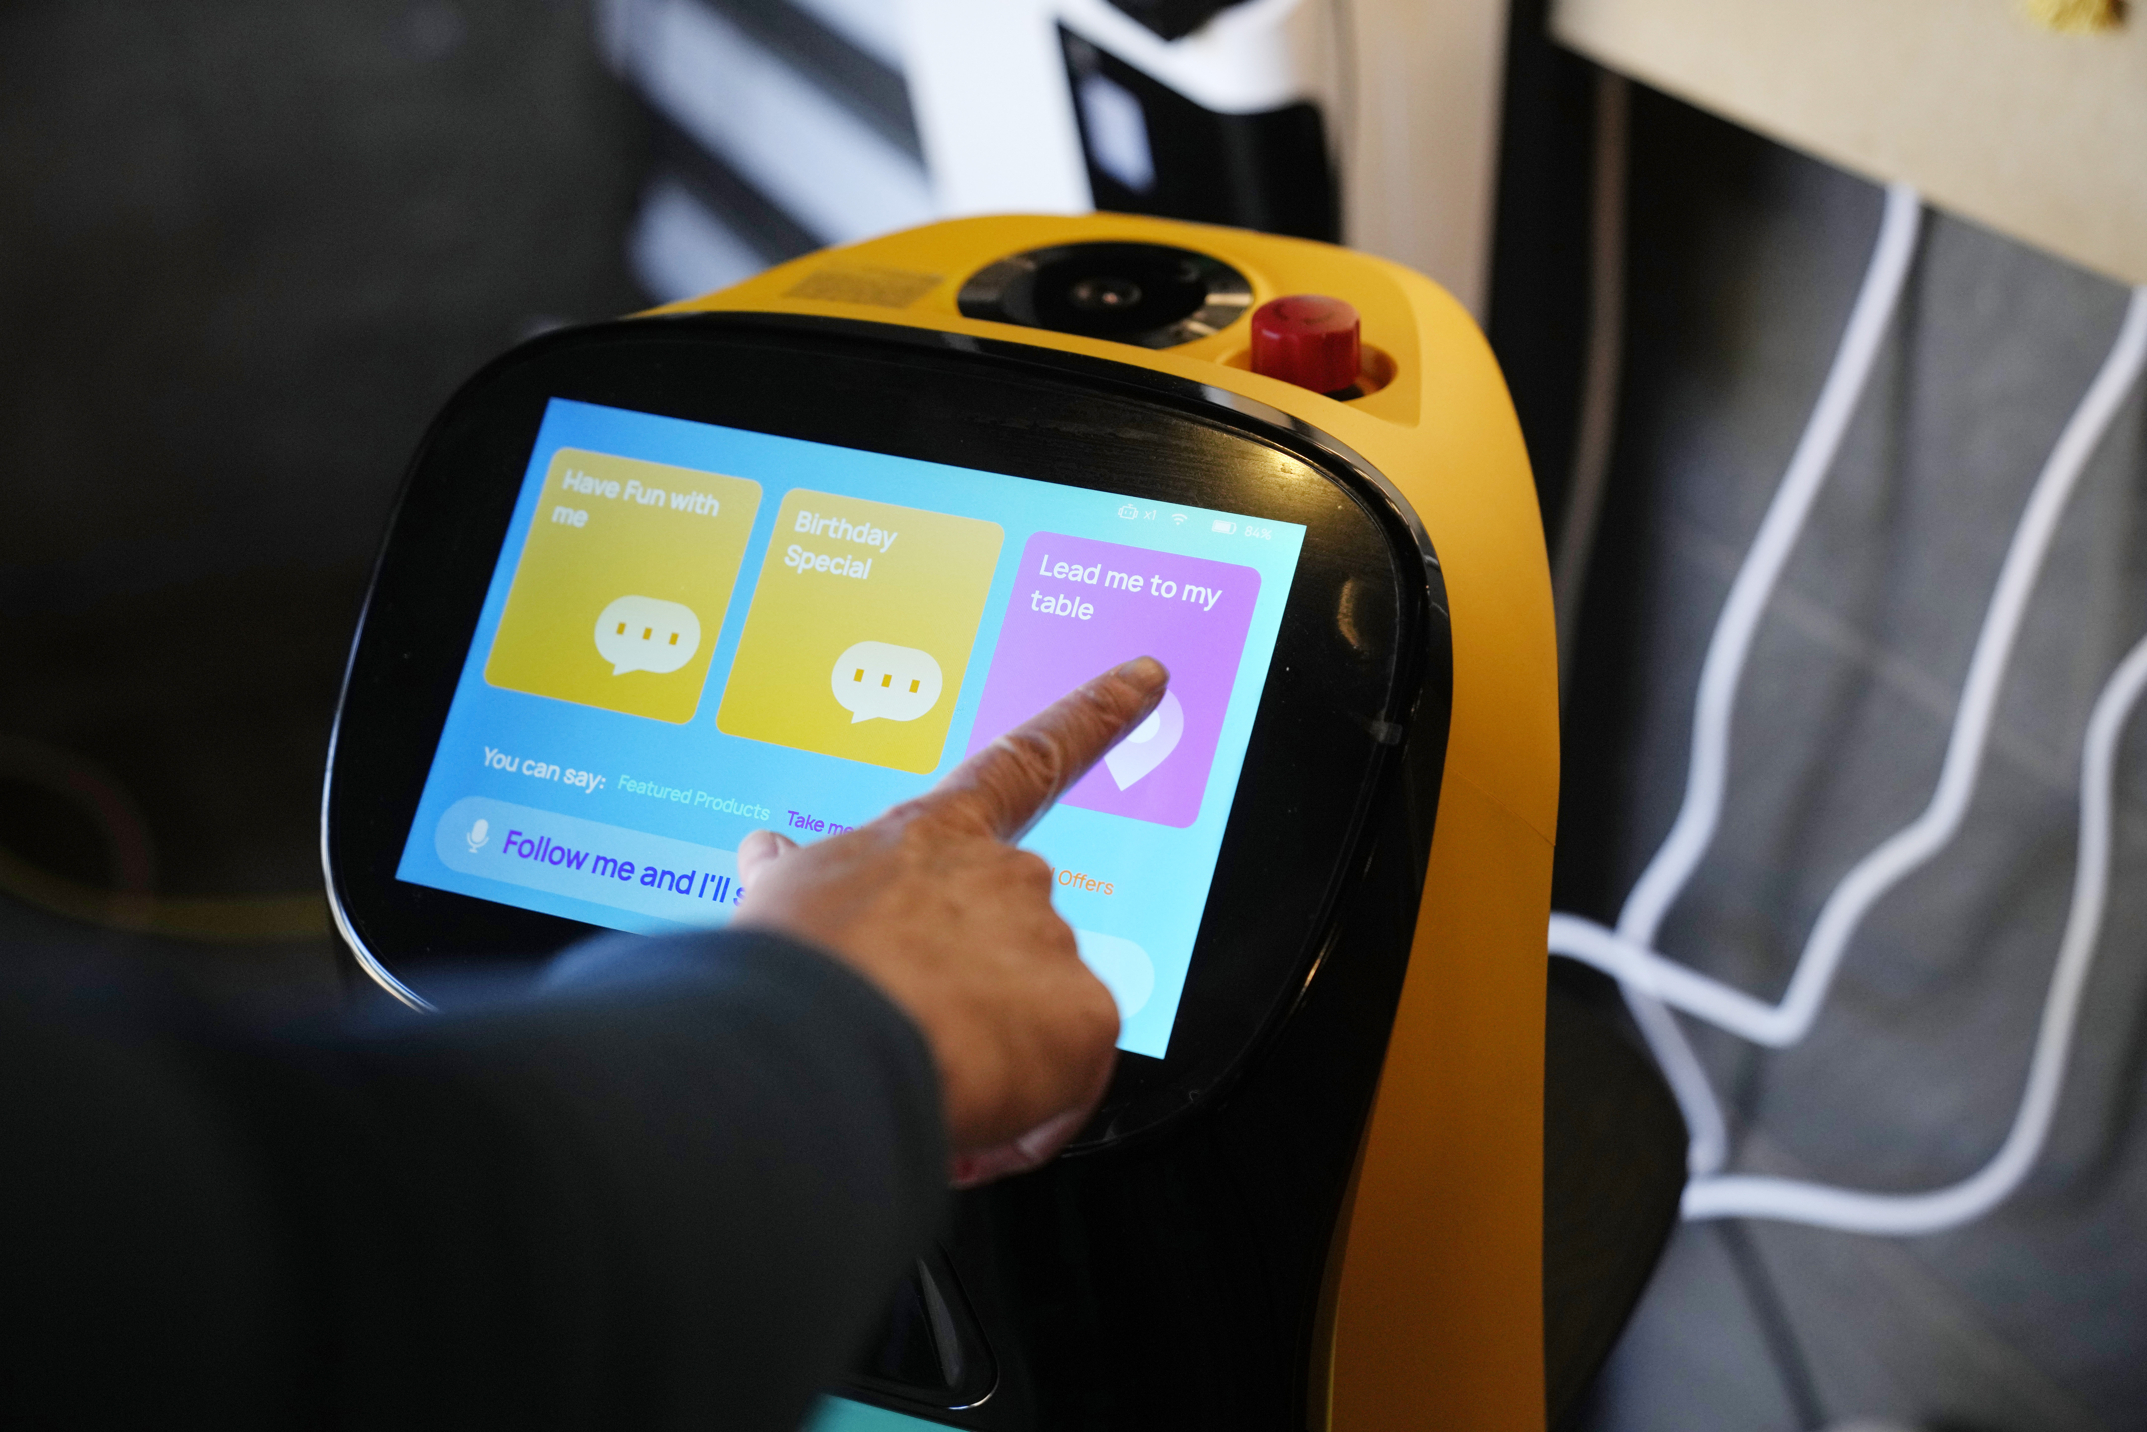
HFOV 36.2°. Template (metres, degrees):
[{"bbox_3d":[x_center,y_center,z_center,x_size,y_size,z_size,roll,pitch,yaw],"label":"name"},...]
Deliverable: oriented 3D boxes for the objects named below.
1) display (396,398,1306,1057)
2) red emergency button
[{"bbox_3d":[-0.058,-0.001,0.835,0.217,0.136,0.011,11,-12,21],"label":"display"},{"bbox_3d":[0.063,-0.100,0.884,0.029,0.018,0.029,-1,30,1],"label":"red emergency button"}]

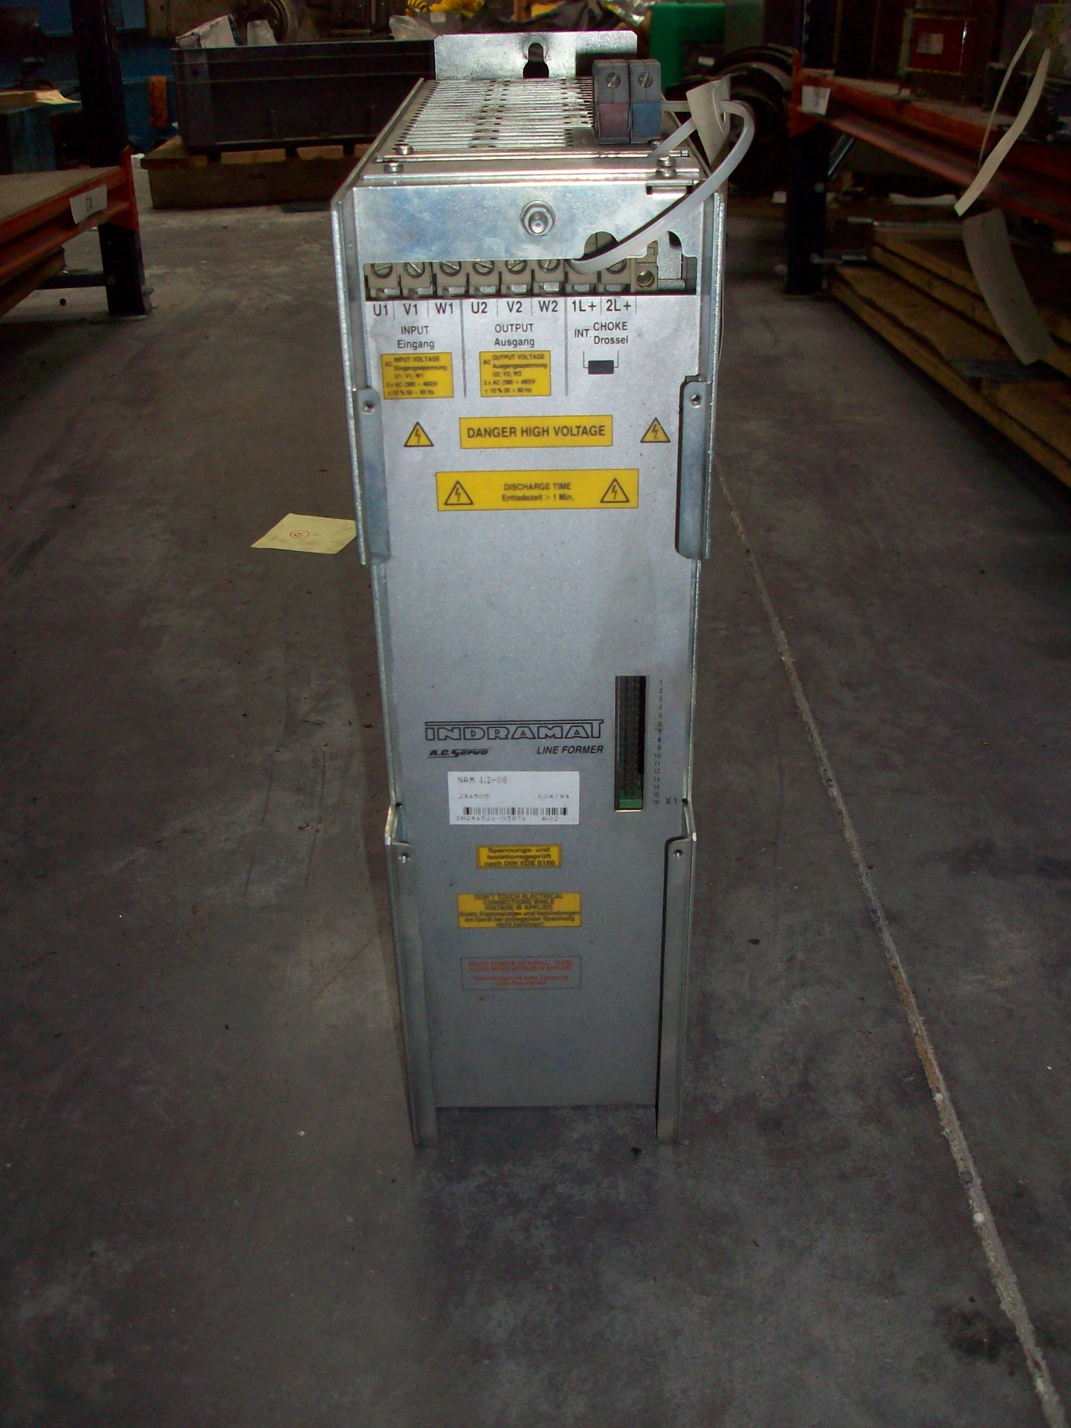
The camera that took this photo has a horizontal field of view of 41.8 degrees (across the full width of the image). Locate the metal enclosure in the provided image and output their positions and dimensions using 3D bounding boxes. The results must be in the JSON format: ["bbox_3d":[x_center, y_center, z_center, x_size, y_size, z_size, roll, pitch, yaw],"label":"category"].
[{"bbox_3d":[0.002,-0.074,0.627,0.111,0.396,0.328,-1,30,1],"label":"metal enclosure"}]

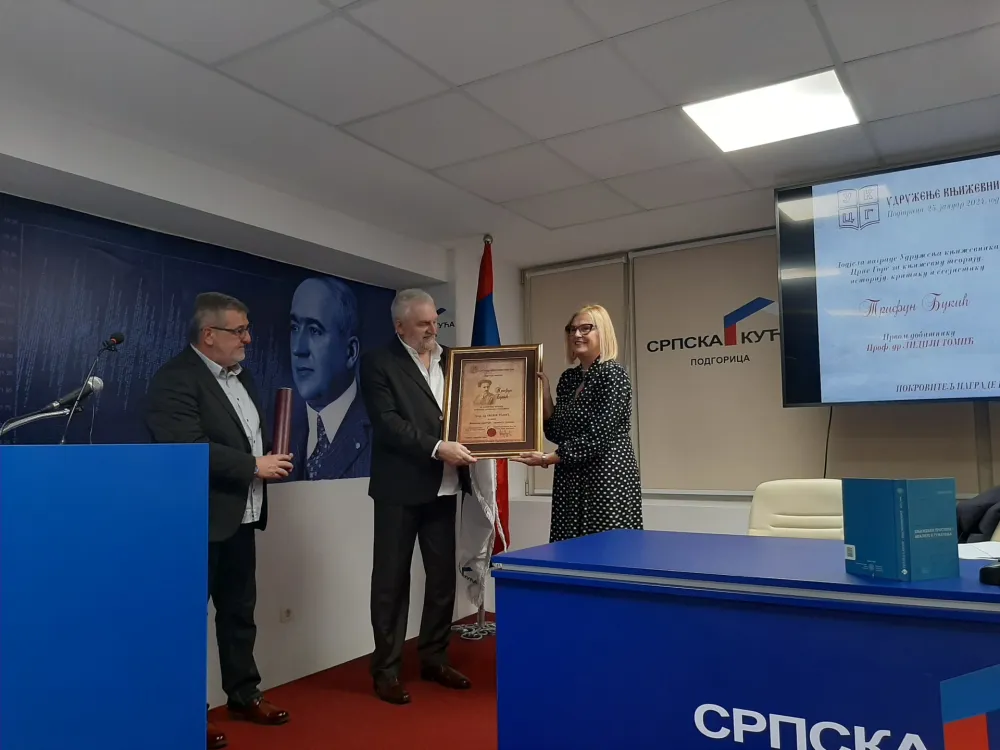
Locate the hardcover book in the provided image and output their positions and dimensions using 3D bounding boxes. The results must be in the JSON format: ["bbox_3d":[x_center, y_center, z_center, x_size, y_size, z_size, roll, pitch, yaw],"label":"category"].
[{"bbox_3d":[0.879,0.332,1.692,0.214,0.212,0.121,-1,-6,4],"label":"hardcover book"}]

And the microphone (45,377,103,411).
[{"bbox_3d":[-1.186,0.054,2.180,0.172,0.053,0.051,-25,6,-26],"label":"microphone"}]

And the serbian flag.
[{"bbox_3d":[-0.096,0.258,4.654,0.290,2.217,0.240,-1,-6,5],"label":"serbian flag"}]

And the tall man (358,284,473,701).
[{"bbox_3d":[-0.361,0.491,3.506,0.500,1.796,0.520,-5,-7,36],"label":"tall man"}]

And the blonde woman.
[{"bbox_3d":[0.359,0.519,3.372,0.530,1.694,0.470,3,-7,-37],"label":"blonde woman"}]

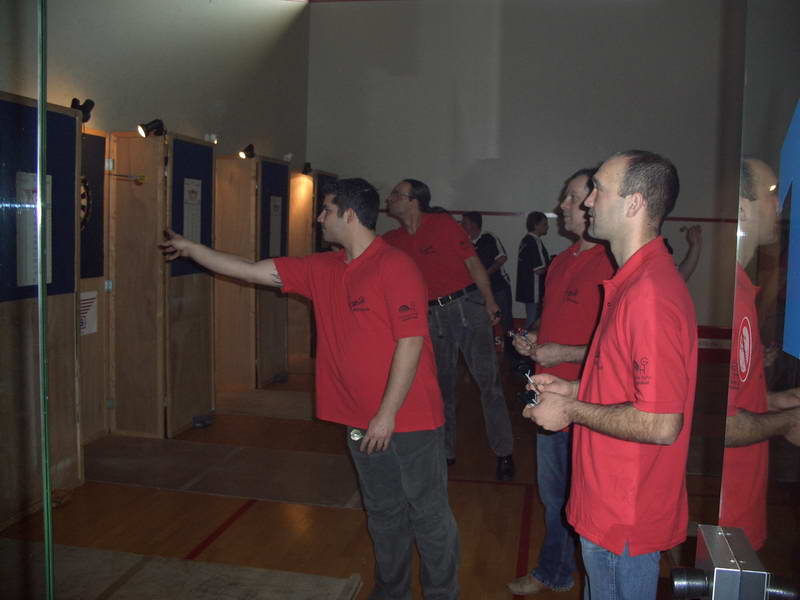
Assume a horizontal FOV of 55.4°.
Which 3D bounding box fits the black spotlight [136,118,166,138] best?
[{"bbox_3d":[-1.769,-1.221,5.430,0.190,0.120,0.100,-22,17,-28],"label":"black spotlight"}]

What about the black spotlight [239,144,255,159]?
[{"bbox_3d":[-1.439,-1.392,7.151,0.090,0.110,0.160,7,31,40],"label":"black spotlight"}]

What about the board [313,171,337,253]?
[{"bbox_3d":[-0.945,-1.044,9.451,0.040,1.030,0.860,3,6,10],"label":"board"}]

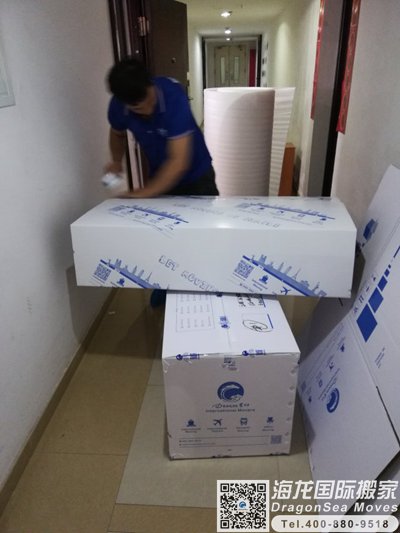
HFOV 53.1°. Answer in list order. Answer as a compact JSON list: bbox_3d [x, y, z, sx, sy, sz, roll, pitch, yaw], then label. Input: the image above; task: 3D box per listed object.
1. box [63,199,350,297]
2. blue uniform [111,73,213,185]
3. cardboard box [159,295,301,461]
[{"bbox_3d":[0.066,-0.125,1.983,1.235,0.303,0.496,2,25,9],"label":"box"},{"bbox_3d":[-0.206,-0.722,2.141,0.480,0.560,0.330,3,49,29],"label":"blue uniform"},{"bbox_3d":[0.109,0.412,1.767,0.480,0.499,0.600,-2,24,-1],"label":"cardboard box"}]

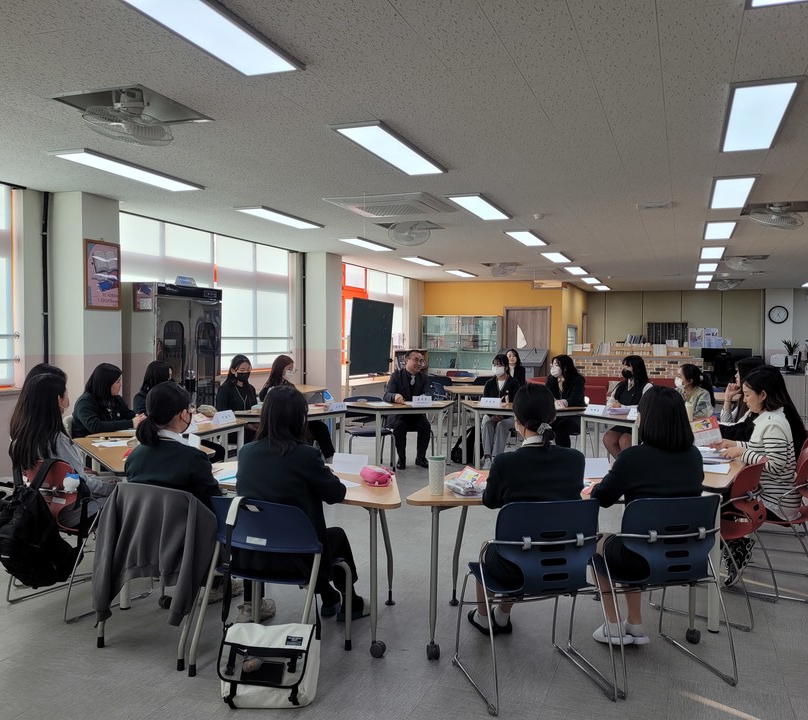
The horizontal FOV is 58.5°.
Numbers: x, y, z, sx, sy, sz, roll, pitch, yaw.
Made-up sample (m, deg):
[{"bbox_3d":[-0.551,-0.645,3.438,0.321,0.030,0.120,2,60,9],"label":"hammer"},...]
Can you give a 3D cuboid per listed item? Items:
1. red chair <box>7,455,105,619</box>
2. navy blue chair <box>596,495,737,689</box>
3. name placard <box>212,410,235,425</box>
[{"bbox_3d":[-1.774,0.901,3.958,0.540,0.800,0.570,2,2,29],"label":"red chair"},{"bbox_3d":[1.064,0.931,3.143,0.530,0.790,0.550,0,2,-14],"label":"navy blue chair"},{"bbox_3d":[-1.538,0.479,6.097,0.095,0.090,0.280,2,2,21],"label":"name placard"}]

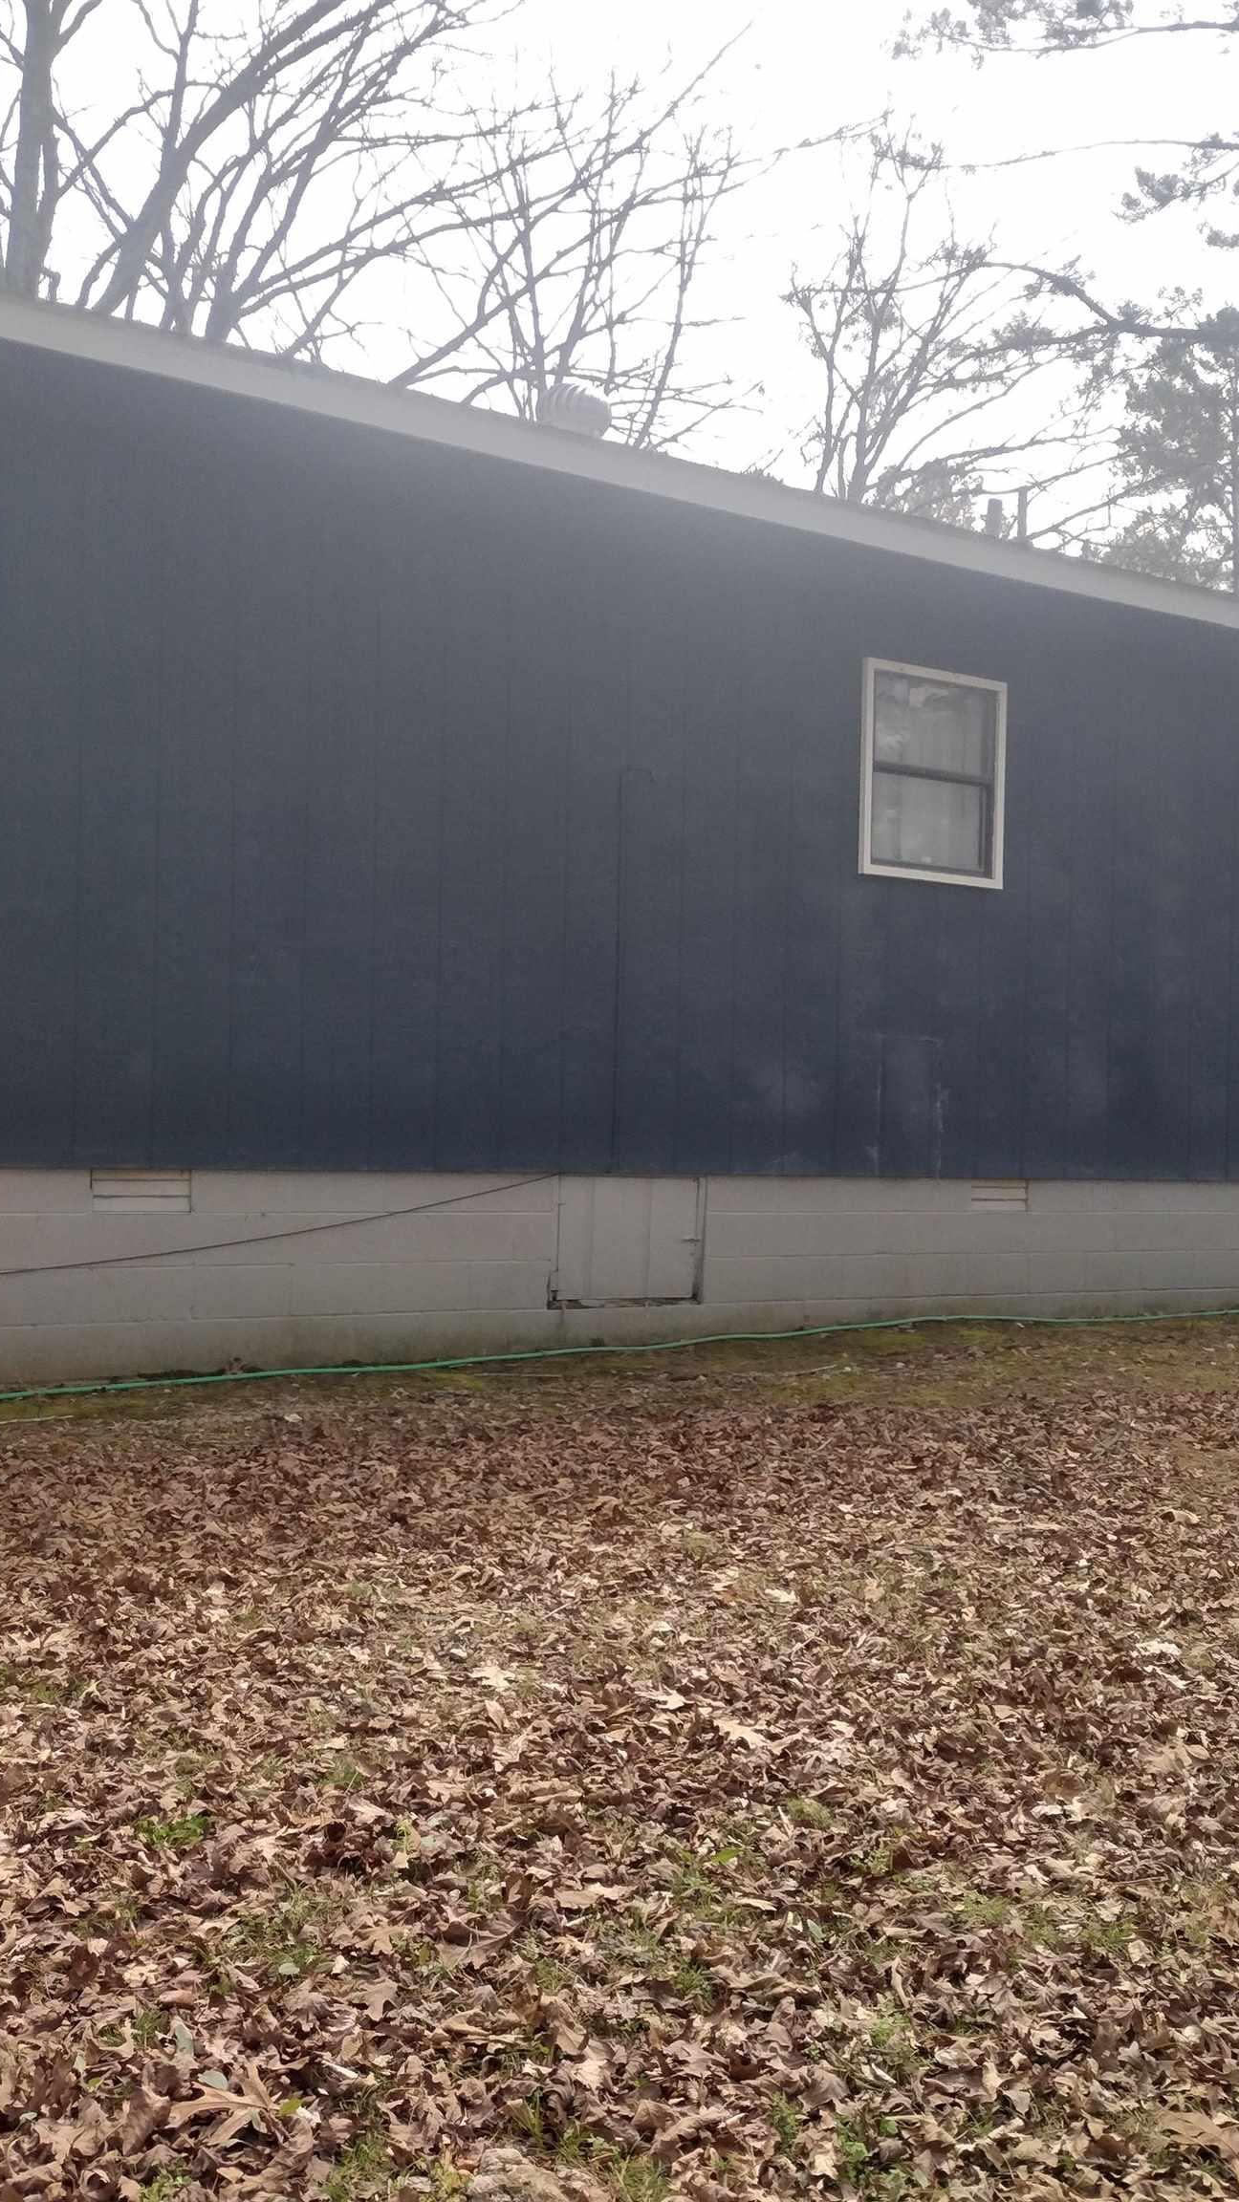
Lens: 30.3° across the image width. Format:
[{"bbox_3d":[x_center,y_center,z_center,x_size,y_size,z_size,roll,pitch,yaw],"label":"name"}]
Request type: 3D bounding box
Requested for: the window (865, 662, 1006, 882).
[{"bbox_3d":[1.470,-1.516,10.722,0.900,1.000,0.100,2,-1,-36],"label":"window"}]

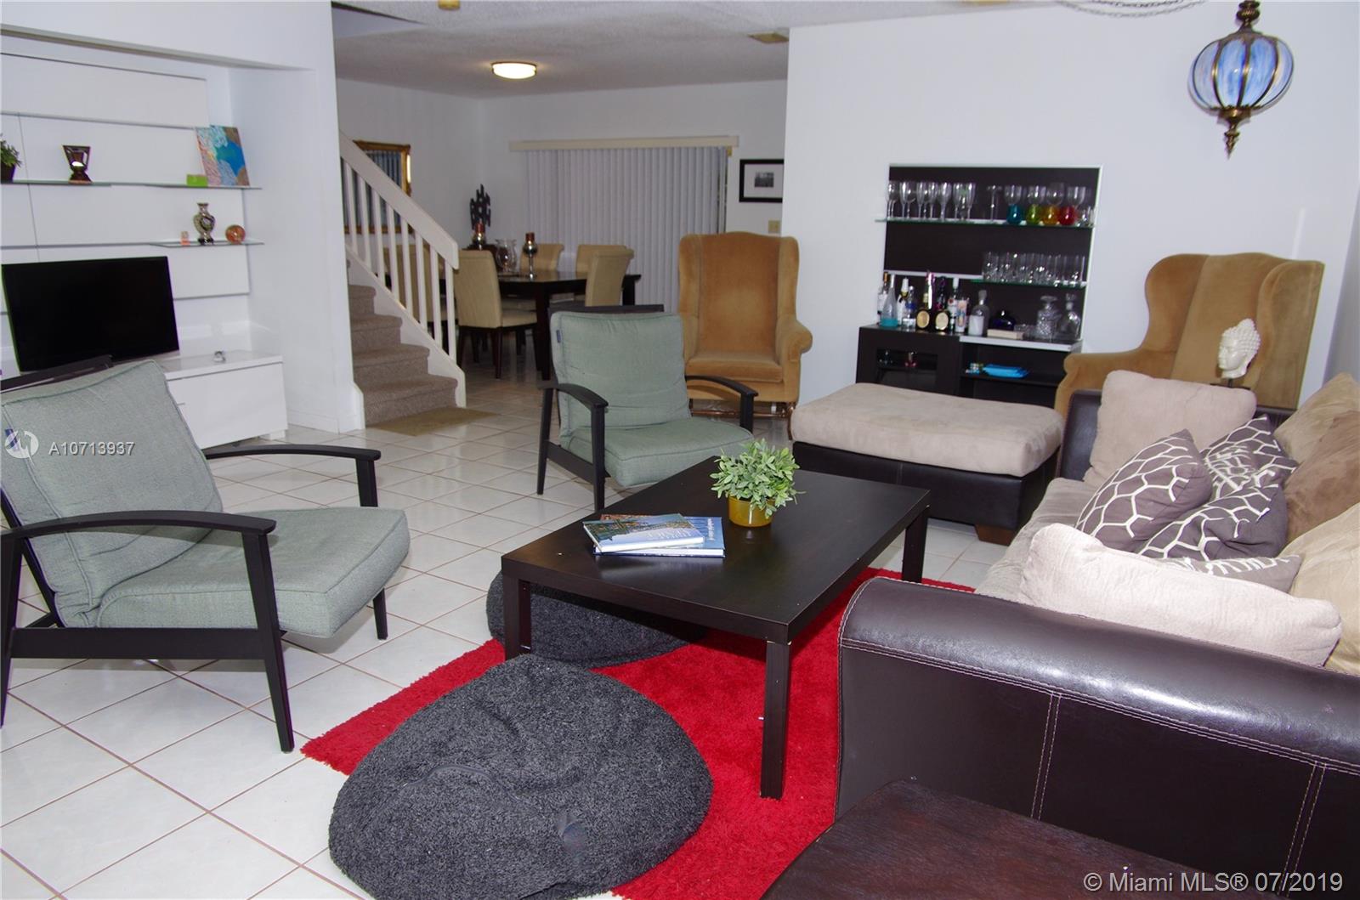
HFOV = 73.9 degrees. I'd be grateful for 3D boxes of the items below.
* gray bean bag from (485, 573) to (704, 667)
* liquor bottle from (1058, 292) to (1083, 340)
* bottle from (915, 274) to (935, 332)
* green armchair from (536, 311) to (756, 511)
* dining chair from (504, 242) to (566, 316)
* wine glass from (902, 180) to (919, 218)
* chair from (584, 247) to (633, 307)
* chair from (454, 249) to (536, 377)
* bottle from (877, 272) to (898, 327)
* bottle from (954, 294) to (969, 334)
[{"bbox_3d":[-0.232,0.410,2.899,0.760,0.300,0.760,10,17,29],"label":"gray bean bag"},{"bbox_3d":[2.126,-0.724,4.891,0.112,0.249,0.112,10,17,29],"label":"liquor bottle"},{"bbox_3d":[1.469,-0.883,5.403,0.095,0.330,0.095,9,17,30],"label":"bottle"},{"bbox_3d":[-0.154,-0.135,3.969,0.710,0.885,0.930,-6,16,-27],"label":"green armchair"},{"bbox_3d":[-1.475,-1.476,8.702,0.450,0.980,0.600,10,17,29],"label":"dining chair"},{"bbox_3d":[1.371,-1.496,5.399,0.088,0.220,0.088,10,17,29],"label":"wine glass"},{"bbox_3d":[-0.775,-1.171,7.666,0.620,1.030,0.460,10,17,29],"label":"chair"},{"bbox_3d":[-1.475,-1.132,7.383,0.450,0.980,0.600,10,17,29],"label":"chair"},{"bbox_3d":[1.294,-0.916,5.553,0.092,0.315,0.092,9,17,30],"label":"bottle"},{"bbox_3d":[1.663,-0.809,5.307,0.075,0.240,0.070,9,17,30],"label":"bottle"}]

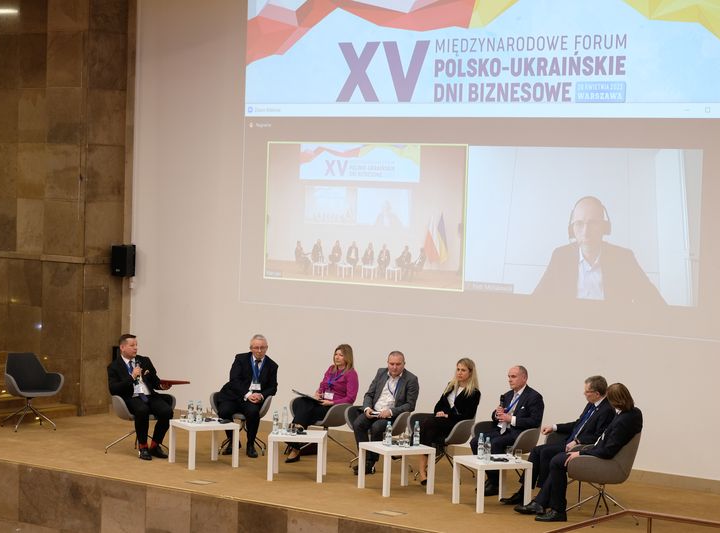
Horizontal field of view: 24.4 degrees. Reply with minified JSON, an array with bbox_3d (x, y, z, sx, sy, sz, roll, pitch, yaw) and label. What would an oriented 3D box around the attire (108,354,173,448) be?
[{"bbox_3d":[-2.410,1.448,18.337,0.600,0.942,0.690,1,2,-27],"label":"attire"}]

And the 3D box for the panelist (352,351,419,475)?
[{"bbox_3d":[0.246,1.523,17.510,0.620,1.270,0.780,3,3,32],"label":"panelist"}]

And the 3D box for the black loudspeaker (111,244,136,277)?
[{"bbox_3d":[-3.076,-0.070,21.765,0.250,0.395,0.230,3,2,32],"label":"black loudspeaker"}]

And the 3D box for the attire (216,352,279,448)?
[{"bbox_3d":[-1.250,1.456,18.697,0.660,0.984,0.720,1,2,-3],"label":"attire"}]

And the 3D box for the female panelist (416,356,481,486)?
[{"bbox_3d":[0.885,1.568,17.121,0.560,1.250,0.800,4,3,42],"label":"female panelist"}]

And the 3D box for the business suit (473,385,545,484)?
[{"bbox_3d":[1.470,1.636,16.589,0.560,0.926,0.700,3,3,38],"label":"business suit"}]

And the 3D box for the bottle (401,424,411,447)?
[{"bbox_3d":[0.449,1.650,16.336,0.066,0.220,0.066,2,2,0],"label":"bottle"}]

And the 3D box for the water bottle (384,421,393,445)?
[{"bbox_3d":[0.289,1.638,16.408,0.065,0.230,0.065,2,2,0],"label":"water bottle"}]

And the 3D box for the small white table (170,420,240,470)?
[{"bbox_3d":[-1.653,1.873,17.641,0.550,0.450,0.550,0,3,-31],"label":"small white table"}]

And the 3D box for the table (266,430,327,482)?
[{"bbox_3d":[-0.635,1.933,16.980,0.550,0.450,0.550,2,2,3],"label":"table"}]

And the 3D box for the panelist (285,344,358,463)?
[{"bbox_3d":[-0.443,1.484,18.080,0.800,1.260,0.560,-1,3,-42],"label":"panelist"}]

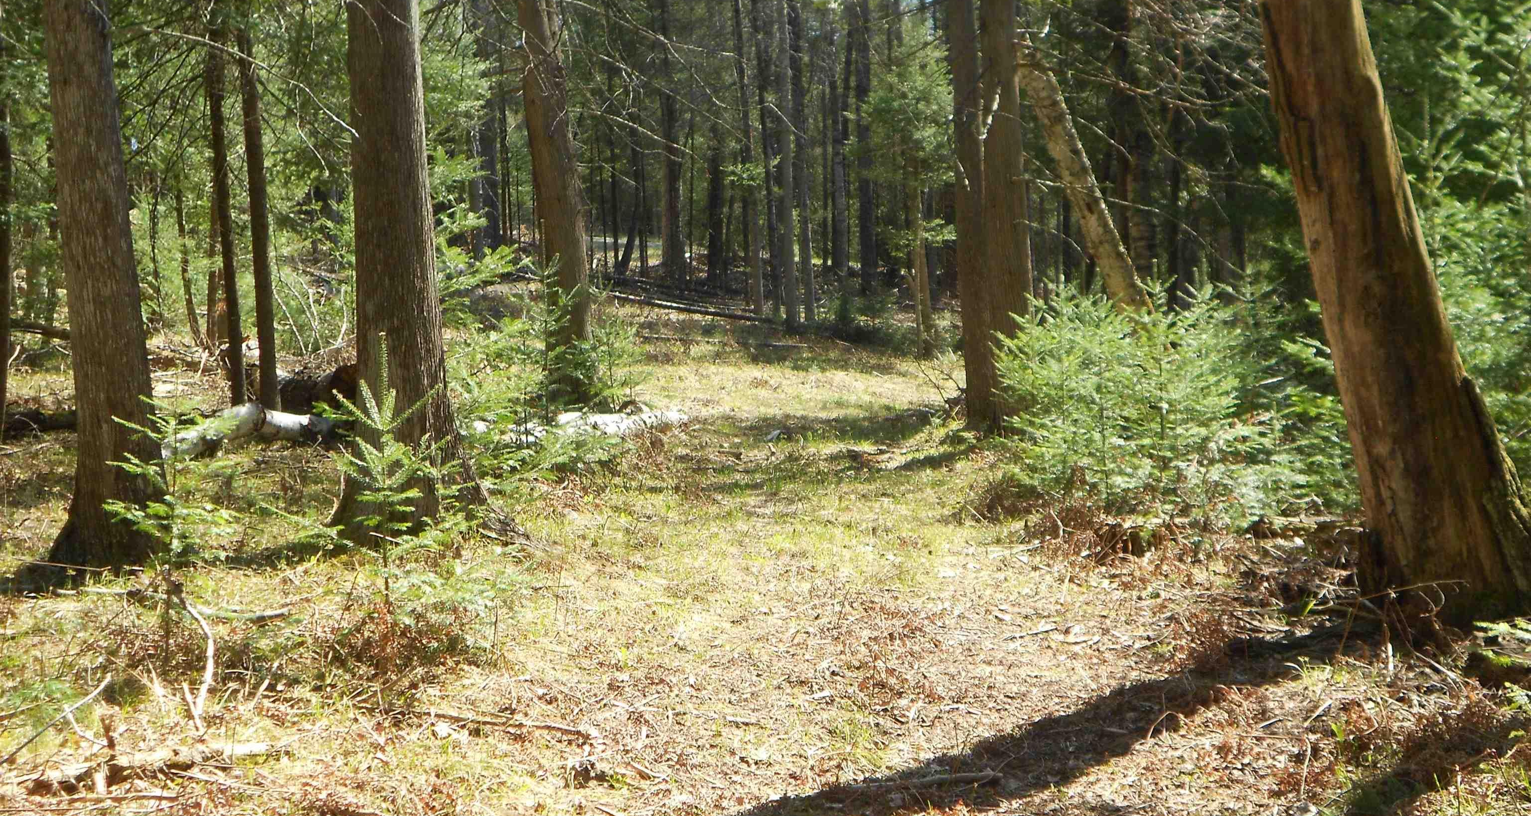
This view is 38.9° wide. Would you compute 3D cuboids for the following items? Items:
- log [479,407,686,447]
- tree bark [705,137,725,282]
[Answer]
[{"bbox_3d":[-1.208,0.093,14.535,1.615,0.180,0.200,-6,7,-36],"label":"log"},{"bbox_3d":[-0.796,-3.040,33.935,0.226,2.313,0.226,-1,6,-1],"label":"tree bark"}]

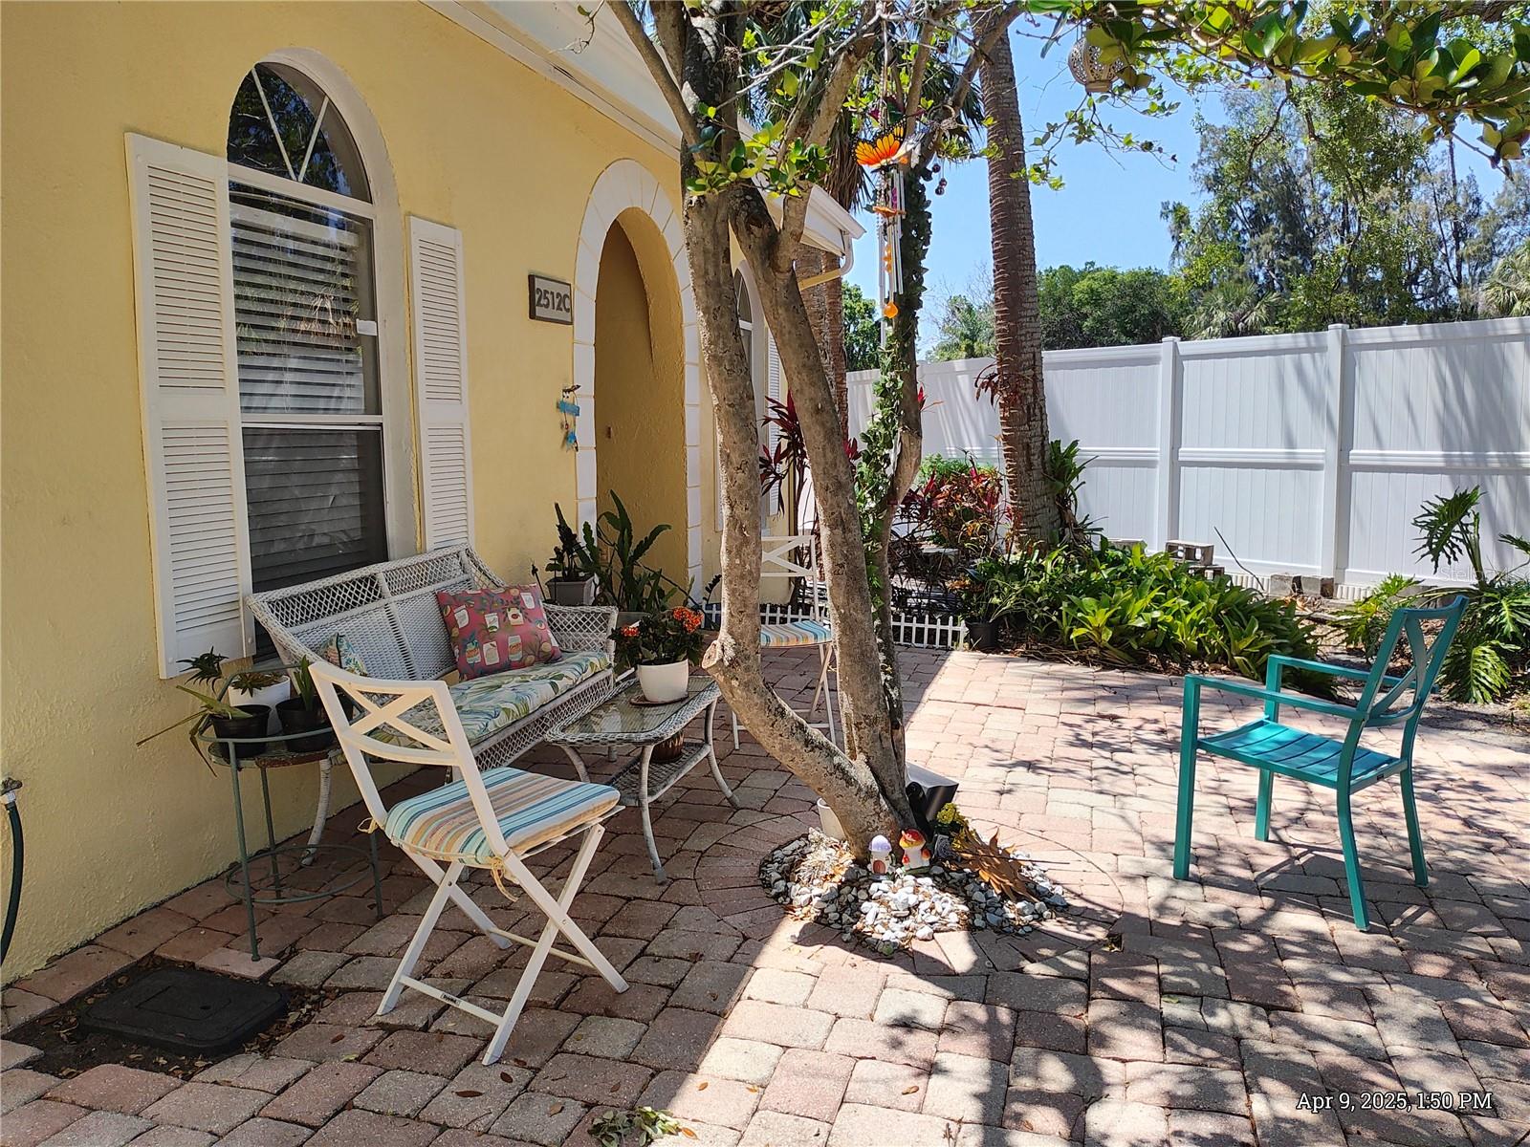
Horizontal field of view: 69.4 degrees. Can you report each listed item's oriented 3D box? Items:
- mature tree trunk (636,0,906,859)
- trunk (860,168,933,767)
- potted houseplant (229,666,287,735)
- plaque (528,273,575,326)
[{"bbox_3d":[0.019,-0.361,3.423,0.775,2.475,0.517,0,8,0],"label":"mature tree trunk"},{"bbox_3d":[0.414,-0.316,3.594,0.204,1.904,0.231,0,8,0],"label":"trunk"},{"bbox_3d":[-1.359,0.345,2.946,0.165,0.180,0.165,0,8,0],"label":"potted houseplant"},{"bbox_3d":[-1.005,-1.288,5.224,0.033,0.196,0.367,2,8,17],"label":"plaque"}]

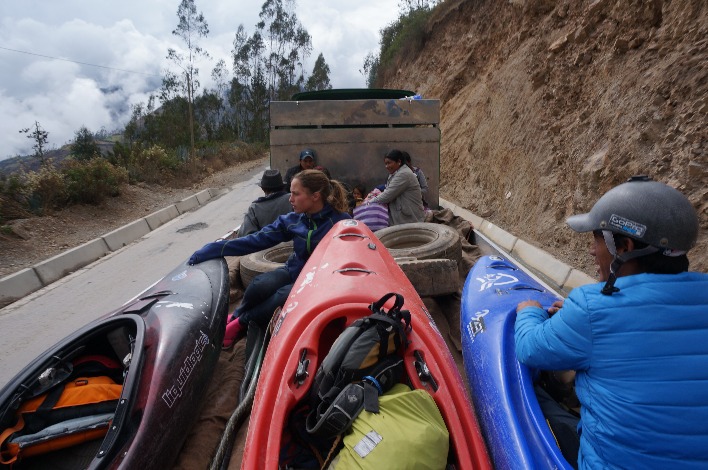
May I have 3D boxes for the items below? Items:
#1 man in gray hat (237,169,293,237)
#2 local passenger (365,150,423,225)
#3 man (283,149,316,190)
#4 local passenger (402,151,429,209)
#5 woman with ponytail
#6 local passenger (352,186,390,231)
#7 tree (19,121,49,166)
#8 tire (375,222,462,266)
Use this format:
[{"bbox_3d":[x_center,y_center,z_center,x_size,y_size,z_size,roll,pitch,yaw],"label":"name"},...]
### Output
[{"bbox_3d":[-0.681,-0.175,4.470,0.530,0.900,0.620,4,11,21],"label":"man in gray hat"},{"bbox_3d":[0.415,-0.388,4.658,0.660,0.900,0.460,-3,10,-14],"label":"local passenger"},{"bbox_3d":[-0.526,-0.506,5.414,0.520,0.950,0.600,0,10,0],"label":"man"},{"bbox_3d":[0.632,-0.469,5.224,0.450,0.900,0.520,4,11,24],"label":"local passenger"},{"bbox_3d":[-0.444,0.095,2.420,0.740,0.850,0.680,-9,13,-40],"label":"woman with ponytail"},{"bbox_3d":[0.145,-0.234,4.700,0.420,0.600,0.450,3,10,17],"label":"local passenger"},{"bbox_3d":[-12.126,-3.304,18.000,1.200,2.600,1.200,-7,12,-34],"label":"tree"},{"bbox_3d":[0.516,0.147,4.112,0.830,0.230,0.830,-8,21,0],"label":"tire"}]

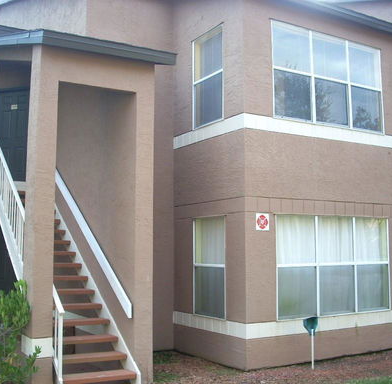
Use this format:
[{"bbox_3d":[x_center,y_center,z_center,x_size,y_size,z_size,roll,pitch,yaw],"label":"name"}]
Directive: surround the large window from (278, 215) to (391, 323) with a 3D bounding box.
[{"bbox_3d":[2.196,1.153,8.586,2.455,1.521,0.100,3,-7,-31],"label":"large window"}]

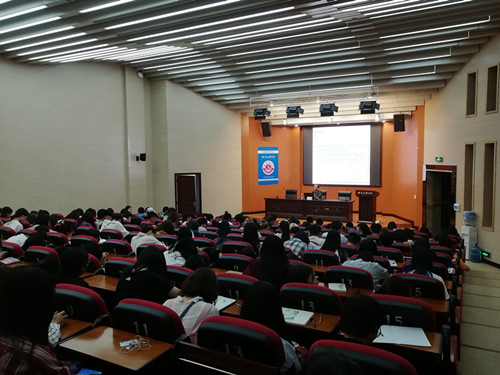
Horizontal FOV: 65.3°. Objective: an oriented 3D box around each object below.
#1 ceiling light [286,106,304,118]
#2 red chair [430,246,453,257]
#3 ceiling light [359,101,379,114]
[{"bbox_3d":[1.593,-2.625,13.650,0.500,0.400,0.400,1,4,27],"label":"ceiling light"},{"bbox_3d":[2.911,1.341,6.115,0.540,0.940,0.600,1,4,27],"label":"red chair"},{"bbox_3d":[3.818,-2.556,12.462,0.650,0.420,0.360,2,5,29],"label":"ceiling light"}]

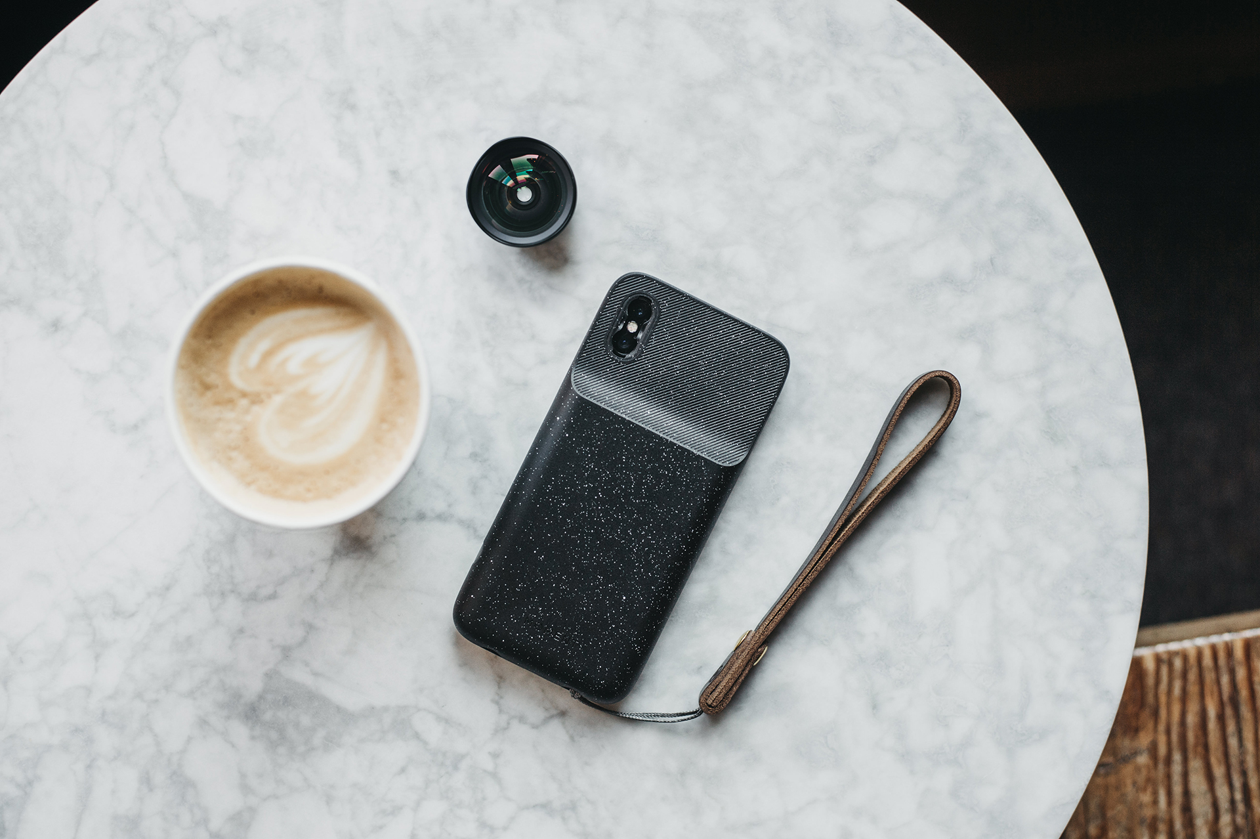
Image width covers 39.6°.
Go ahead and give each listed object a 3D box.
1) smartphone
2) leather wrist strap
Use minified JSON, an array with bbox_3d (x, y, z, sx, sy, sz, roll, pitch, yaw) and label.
[{"bbox_3d":[-0.003,0.027,0.662,0.076,0.017,0.155,26,93,-2],"label":"smartphone"},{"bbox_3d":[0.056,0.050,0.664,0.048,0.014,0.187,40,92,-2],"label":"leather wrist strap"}]

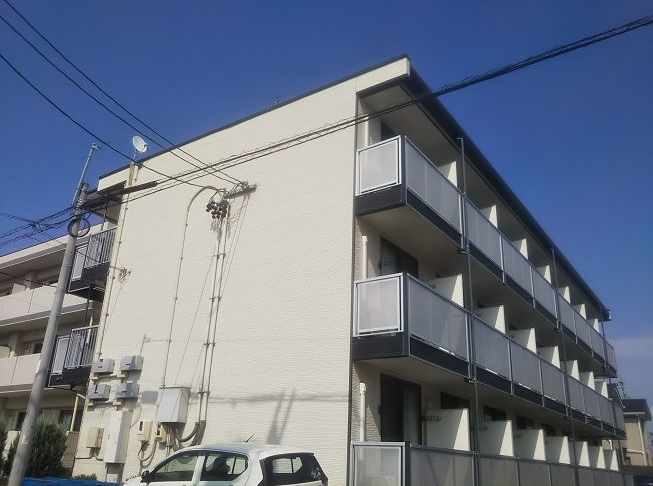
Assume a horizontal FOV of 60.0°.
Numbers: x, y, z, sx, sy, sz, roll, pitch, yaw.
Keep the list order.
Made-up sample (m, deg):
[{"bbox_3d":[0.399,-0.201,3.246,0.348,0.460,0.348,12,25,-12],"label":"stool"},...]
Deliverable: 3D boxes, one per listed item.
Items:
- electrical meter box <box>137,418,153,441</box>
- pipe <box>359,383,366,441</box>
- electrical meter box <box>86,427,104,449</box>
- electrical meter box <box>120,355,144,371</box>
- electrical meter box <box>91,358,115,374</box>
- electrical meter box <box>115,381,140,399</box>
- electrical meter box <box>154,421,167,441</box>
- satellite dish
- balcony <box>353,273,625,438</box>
[{"bbox_3d":[-3.908,4.055,12.202,0.200,0.410,0.180,-13,-26,33],"label":"electrical meter box"},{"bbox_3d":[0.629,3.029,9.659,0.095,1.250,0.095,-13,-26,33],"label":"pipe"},{"bbox_3d":[-5.346,4.524,13.105,0.330,0.420,0.150,-13,-26,33],"label":"electrical meter box"},{"bbox_3d":[-4.531,2.825,13.214,0.590,0.315,0.175,-13,-26,33],"label":"electrical meter box"},{"bbox_3d":[-5.436,3.026,13.816,0.620,0.310,0.165,-13,-26,33],"label":"electrical meter box"},{"bbox_3d":[-4.553,3.397,12.988,0.610,0.325,0.165,-13,-26,33],"label":"electrical meter box"},{"bbox_3d":[-3.481,3.988,11.922,0.190,0.380,0.160,-13,-26,33],"label":"electrical meter box"},{"bbox_3d":[-5.317,-2.835,16.218,0.300,0.490,0.460,-10,-25,28],"label":"satellite dish"},{"bbox_3d":[6.926,4.736,17.765,1.100,1.450,21.030,-13,-26,33],"label":"balcony"}]

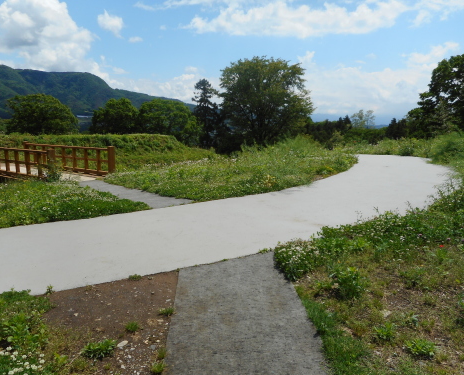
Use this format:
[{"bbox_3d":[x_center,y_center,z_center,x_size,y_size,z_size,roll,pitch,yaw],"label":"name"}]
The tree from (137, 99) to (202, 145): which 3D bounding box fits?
[{"bbox_3d":[-7.841,-8.029,45.300,8.280,6.274,7.866,0,9,0],"label":"tree"}]

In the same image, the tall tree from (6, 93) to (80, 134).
[{"bbox_3d":[-25.795,-9.256,49.154,9.801,6.819,9.311,0,9,0],"label":"tall tree"}]

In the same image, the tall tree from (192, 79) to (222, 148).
[{"bbox_3d":[-3.062,-9.122,45.124,3.749,9.034,3.749,0,9,0],"label":"tall tree"}]

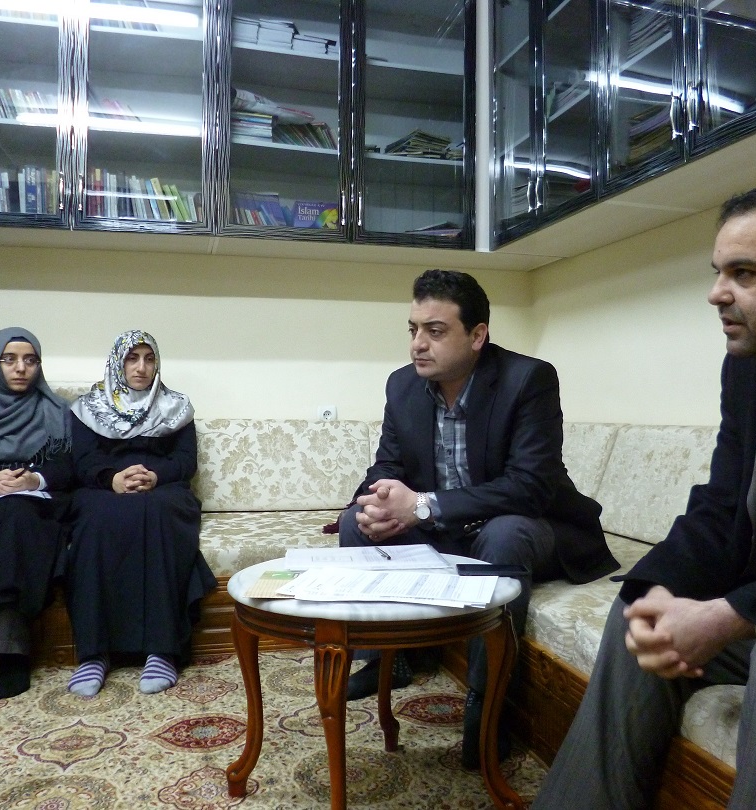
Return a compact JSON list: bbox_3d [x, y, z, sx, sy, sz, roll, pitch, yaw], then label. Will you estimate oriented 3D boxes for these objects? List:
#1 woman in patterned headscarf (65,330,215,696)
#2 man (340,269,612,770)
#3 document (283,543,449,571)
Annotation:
[{"bbox_3d":[-0.800,0.285,2.530,0.490,1.100,0.770,0,0,-15],"label":"woman in patterned headscarf"},{"bbox_3d":[0.300,0.230,2.050,0.590,1.170,0.700,1,0,45],"label":"man"},{"bbox_3d":[-0.030,0.321,1.575,0.318,0.010,0.222,0,0,-7],"label":"document"}]

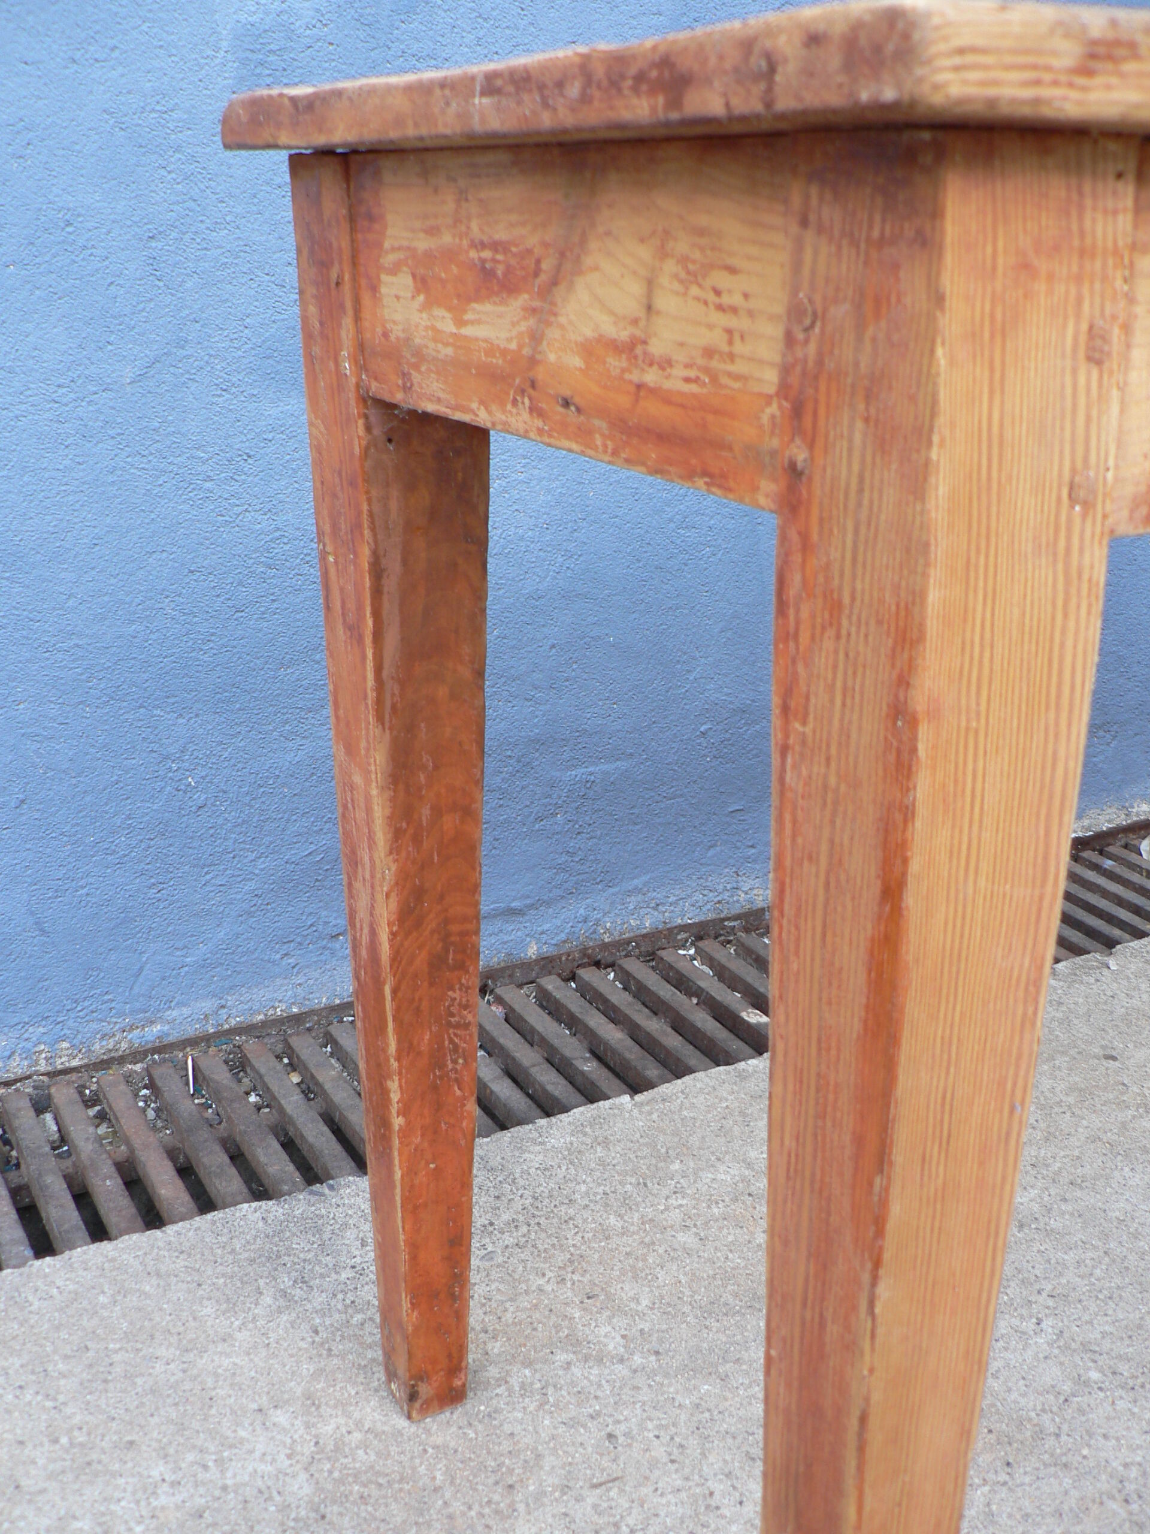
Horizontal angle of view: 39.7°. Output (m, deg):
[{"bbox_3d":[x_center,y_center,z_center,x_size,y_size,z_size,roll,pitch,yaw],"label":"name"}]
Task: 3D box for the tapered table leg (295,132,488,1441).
[{"bbox_3d":[-0.082,0.054,0.875,0.067,0.730,0.070,-12,24,-27],"label":"tapered table leg"}]

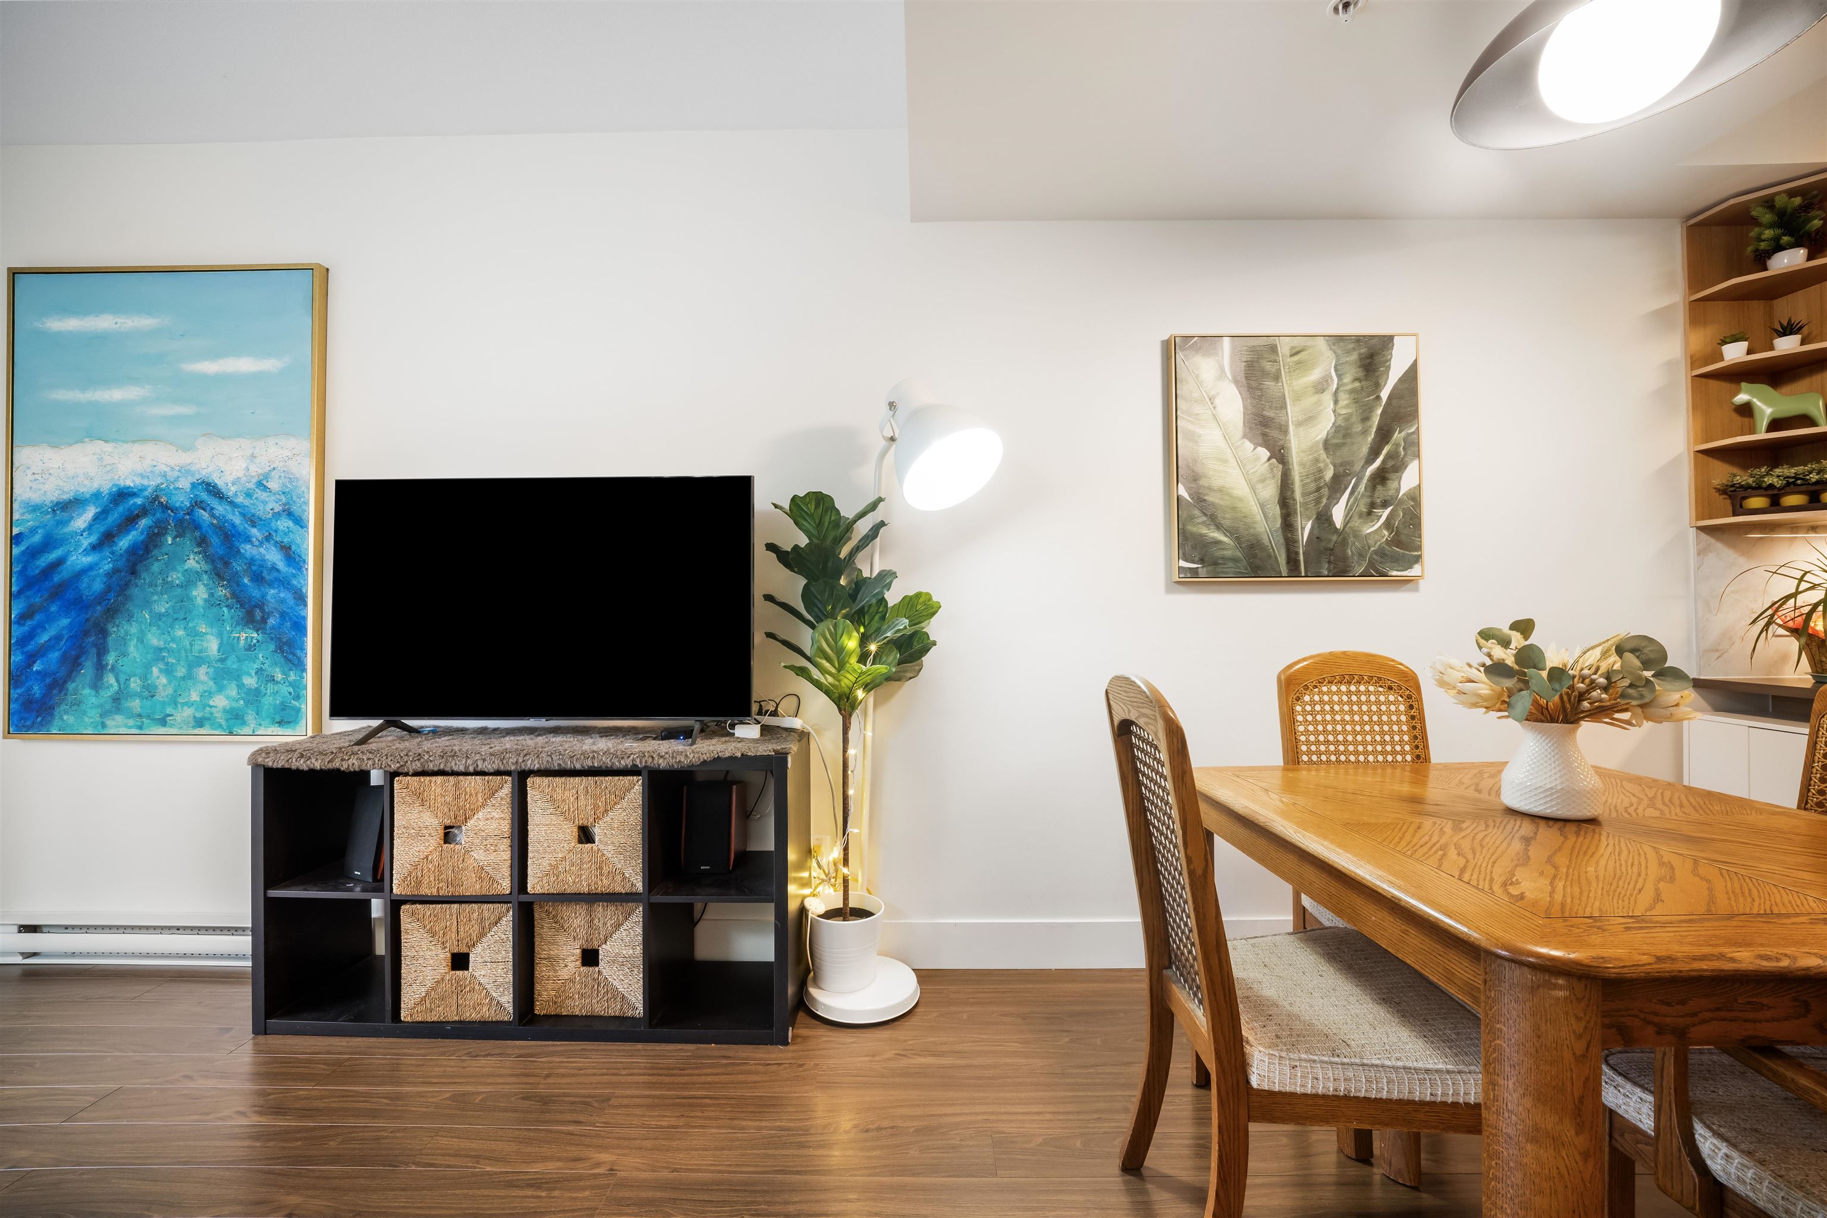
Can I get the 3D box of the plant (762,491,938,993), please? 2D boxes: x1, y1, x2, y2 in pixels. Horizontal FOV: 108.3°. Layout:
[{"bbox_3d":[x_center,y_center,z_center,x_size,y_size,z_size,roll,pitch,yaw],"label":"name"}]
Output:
[{"bbox_3d":[-0.186,0.390,1.950,0.510,1.470,0.430,0,0,0],"label":"plant"}]

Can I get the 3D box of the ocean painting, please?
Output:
[{"bbox_3d":[-2.445,-0.343,2.165,1.010,1.530,0.040,0,0,1],"label":"ocean painting"}]

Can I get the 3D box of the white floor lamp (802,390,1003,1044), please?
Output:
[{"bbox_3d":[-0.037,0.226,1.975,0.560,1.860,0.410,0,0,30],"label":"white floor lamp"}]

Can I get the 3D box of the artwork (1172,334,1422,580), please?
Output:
[{"bbox_3d":[1.240,-0.486,2.125,0.790,0.790,0.035,0,0,0],"label":"artwork"}]

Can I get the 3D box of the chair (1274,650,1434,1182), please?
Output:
[{"bbox_3d":[1.185,0.638,1.575,0.460,1.040,0.540,0,0,0],"label":"chair"}]

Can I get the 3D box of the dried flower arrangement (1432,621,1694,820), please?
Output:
[{"bbox_3d":[1.310,0.215,1.350,0.430,0.390,0.370,0,0,0],"label":"dried flower arrangement"}]

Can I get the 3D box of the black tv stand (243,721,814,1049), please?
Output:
[{"bbox_3d":[-1.062,0.775,1.973,1.470,0.780,0.390,0,0,2],"label":"black tv stand"}]

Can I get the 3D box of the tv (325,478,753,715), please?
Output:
[{"bbox_3d":[-1.088,-0.035,1.935,1.235,0.710,0.065,0,0,1],"label":"tv"}]

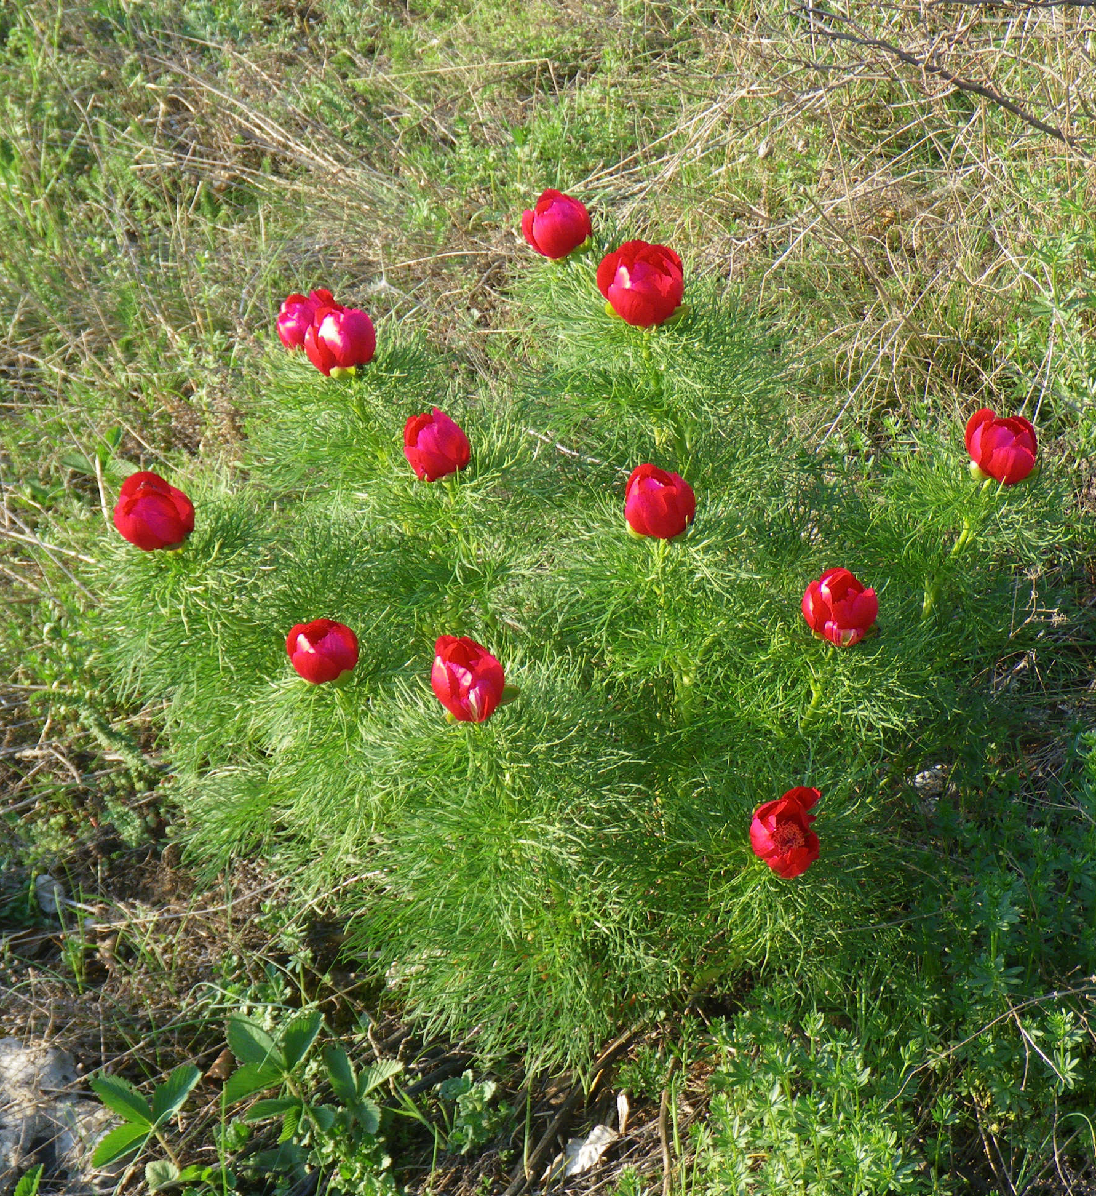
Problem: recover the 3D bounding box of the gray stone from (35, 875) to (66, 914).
[{"bbox_3d":[-0.361,0.214,2.070,0.023,0.026,0.021,0,33,0],"label":"gray stone"}]

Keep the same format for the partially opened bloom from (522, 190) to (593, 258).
[{"bbox_3d":[0.006,-0.280,2.141,0.053,0.053,0.053,0,37,0],"label":"partially opened bloom"}]

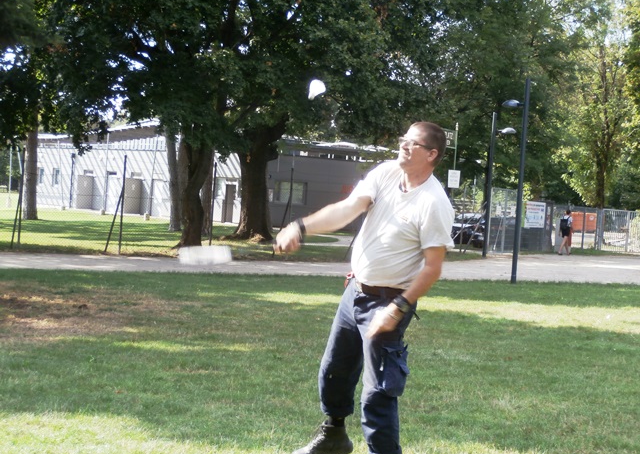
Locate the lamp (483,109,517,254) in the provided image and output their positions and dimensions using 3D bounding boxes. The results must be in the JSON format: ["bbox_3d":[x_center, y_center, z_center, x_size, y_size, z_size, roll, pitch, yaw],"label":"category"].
[{"bbox_3d":[5.466,-1.244,38.101,0.750,4.436,0.340,4,1,18],"label":"lamp"}]

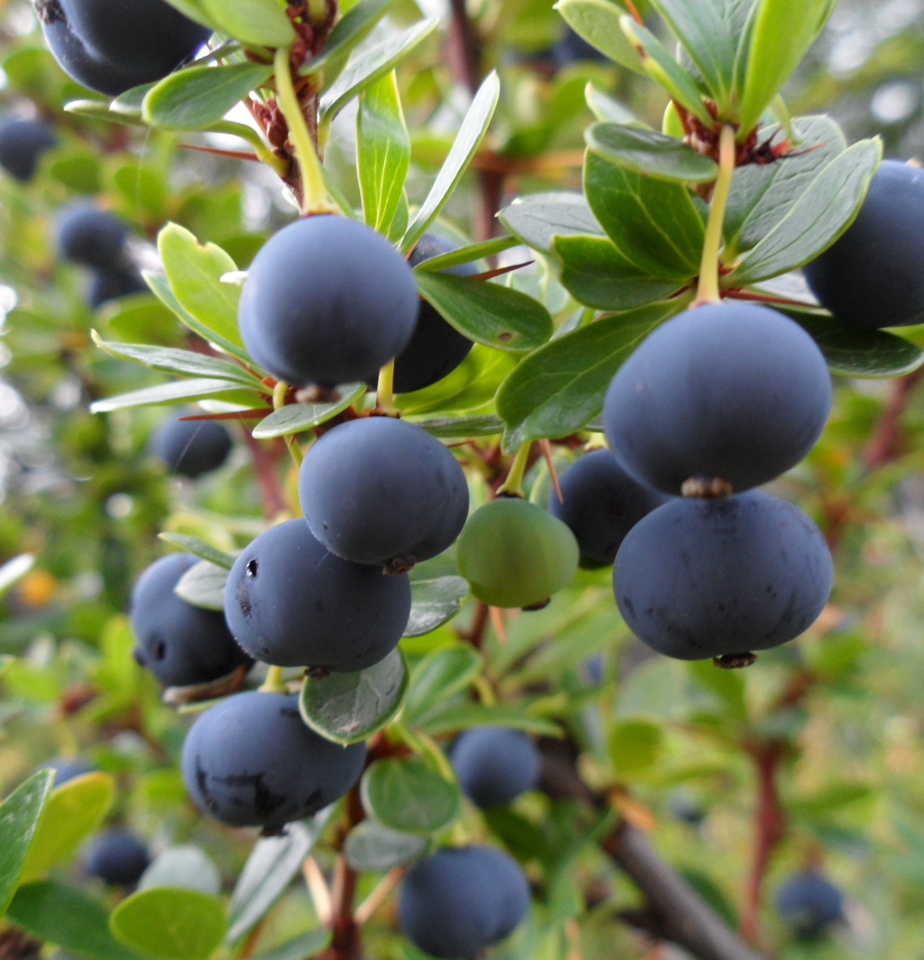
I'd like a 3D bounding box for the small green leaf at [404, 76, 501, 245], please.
[{"bbox_3d":[-0.001,-0.022,0.081,0.001,0.015,0.004,30,-5,-30],"label":"small green leaf"}]

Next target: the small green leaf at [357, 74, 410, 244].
[{"bbox_3d":[-0.005,-0.023,0.082,0.004,0.013,0.002,-10,-15,27],"label":"small green leaf"}]

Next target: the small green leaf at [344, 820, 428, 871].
[{"bbox_3d":[-0.006,0.029,0.093,0.007,0.004,0.002,0,0,0],"label":"small green leaf"}]

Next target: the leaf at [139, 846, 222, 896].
[{"bbox_3d":[-0.032,0.047,0.128,0.009,0.011,0.003,5,0,-4],"label":"leaf"}]

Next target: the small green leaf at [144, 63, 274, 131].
[{"bbox_3d":[-0.015,-0.023,0.068,0.009,0.004,0.002,-30,-40,-6],"label":"small green leaf"}]

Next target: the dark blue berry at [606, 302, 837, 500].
[{"bbox_3d":[0.015,-0.005,0.066,0.013,0.011,0.013,0,-11,0],"label":"dark blue berry"}]

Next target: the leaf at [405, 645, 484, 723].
[{"bbox_3d":[-0.002,0.019,0.107,0.005,0.009,0.002,42,-15,32],"label":"leaf"}]

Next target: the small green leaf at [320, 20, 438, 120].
[{"bbox_3d":[-0.006,-0.030,0.082,0.012,0.002,0.005,-45,30,-15],"label":"small green leaf"}]

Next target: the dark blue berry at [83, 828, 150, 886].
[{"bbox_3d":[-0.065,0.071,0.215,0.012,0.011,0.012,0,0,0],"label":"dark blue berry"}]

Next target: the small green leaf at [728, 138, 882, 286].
[{"bbox_3d":[0.026,-0.020,0.088,0.015,0.006,0.002,-43,-38,16],"label":"small green leaf"}]

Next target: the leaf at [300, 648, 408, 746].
[{"bbox_3d":[-0.007,0.014,0.080,0.007,0.009,0.001,8,-14,4],"label":"leaf"}]

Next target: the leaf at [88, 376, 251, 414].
[{"bbox_3d":[-0.022,-0.006,0.087,0.012,0.002,0.005,-6,26,-14],"label":"leaf"}]

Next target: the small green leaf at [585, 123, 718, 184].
[{"bbox_3d":[0.014,-0.024,0.084,0.011,0.002,0.006,4,33,-26],"label":"small green leaf"}]

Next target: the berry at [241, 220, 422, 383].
[{"bbox_3d":[-0.008,-0.011,0.072,0.011,0.011,0.011,0,-3,0],"label":"berry"}]

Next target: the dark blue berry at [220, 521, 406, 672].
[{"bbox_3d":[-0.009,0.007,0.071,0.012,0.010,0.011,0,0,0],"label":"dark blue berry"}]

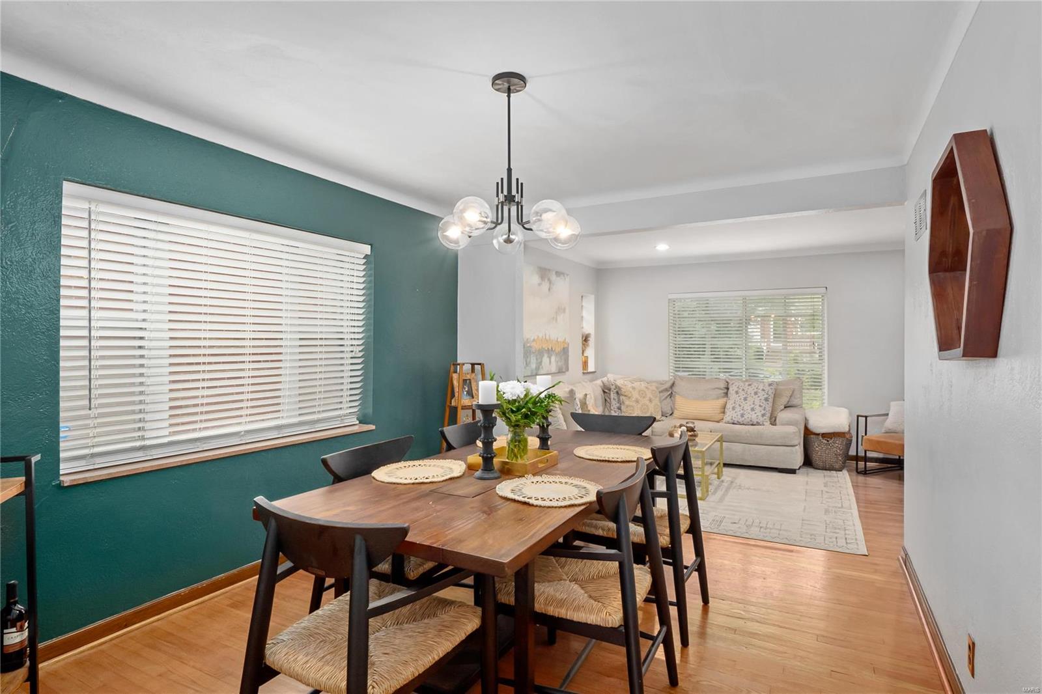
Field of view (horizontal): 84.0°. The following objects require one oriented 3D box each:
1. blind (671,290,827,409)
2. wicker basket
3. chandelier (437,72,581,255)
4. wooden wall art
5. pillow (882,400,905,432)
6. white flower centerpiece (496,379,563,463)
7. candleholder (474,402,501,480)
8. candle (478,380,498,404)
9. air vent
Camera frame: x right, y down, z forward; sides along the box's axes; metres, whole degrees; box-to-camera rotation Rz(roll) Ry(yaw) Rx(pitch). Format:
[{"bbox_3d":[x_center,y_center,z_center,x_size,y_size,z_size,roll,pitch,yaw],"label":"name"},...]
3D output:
[{"bbox_3d":[2.496,0.033,6.495,1.680,1.335,0.060,0,1,28],"label":"blind"},{"bbox_3d":[3.095,1.037,5.850,0.460,0.360,0.370,0,1,28],"label":"wicker basket"},{"bbox_3d":[-0.051,-0.788,2.471,0.620,0.715,0.600,0,1,-1],"label":"chandelier"},{"bbox_3d":[1.386,-0.292,1.816,0.085,0.655,0.720,0,1,28],"label":"wooden wall art"},{"bbox_3d":[3.651,0.660,5.464,0.140,0.400,0.430,25,-15,-36],"label":"pillow"},{"bbox_3d":[0.038,0.306,2.460,0.285,0.345,0.270,0,1,-1],"label":"white flower centerpiece"},{"bbox_3d":[-0.127,0.353,2.203,0.105,0.278,0.105,0,1,-1],"label":"candleholder"},{"bbox_3d":[-0.126,0.174,2.204,0.067,0.089,0.067,0,1,-1],"label":"candle"},{"bbox_3d":[2.012,-0.654,2.924,0.018,0.197,0.390,0,1,28],"label":"air vent"}]

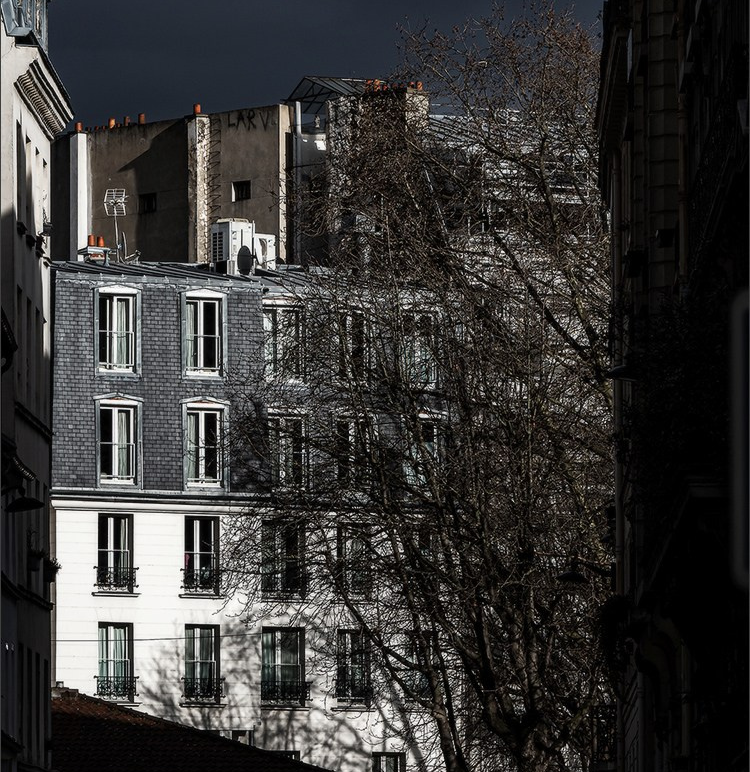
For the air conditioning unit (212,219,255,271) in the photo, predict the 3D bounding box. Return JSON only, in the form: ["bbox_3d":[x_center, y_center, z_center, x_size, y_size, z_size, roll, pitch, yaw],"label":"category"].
[{"bbox_3d":[-3.727,-3.649,204.000,0.770,1.450,0.900,2,-5,-31],"label":"air conditioning unit"}]

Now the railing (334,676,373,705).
[{"bbox_3d":[-0.545,7.930,202.470,1.140,0.660,0.150,2,-5,-31],"label":"railing"}]

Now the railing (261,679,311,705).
[{"bbox_3d":[-2.285,7.915,201.423,1.440,0.660,0.150,2,-5,-31],"label":"railing"}]

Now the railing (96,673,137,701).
[{"bbox_3d":[-6.583,7.661,198.852,1.240,0.660,0.150,2,-5,-31],"label":"railing"}]

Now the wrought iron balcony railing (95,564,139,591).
[{"bbox_3d":[-6.589,4.925,199.035,1.240,0.660,0.150,2,-5,-31],"label":"wrought iron balcony railing"}]

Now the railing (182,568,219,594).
[{"bbox_3d":[-4.430,5.008,200.329,1.240,0.660,0.150,2,-5,-31],"label":"railing"}]

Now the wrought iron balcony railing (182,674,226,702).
[{"bbox_3d":[-4.401,7.775,200.158,1.240,0.660,0.150,2,-5,-31],"label":"wrought iron balcony railing"}]

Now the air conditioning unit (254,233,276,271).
[{"bbox_3d":[-3.069,-3.517,205.500,0.980,0.970,0.370,3,-5,-34],"label":"air conditioning unit"}]

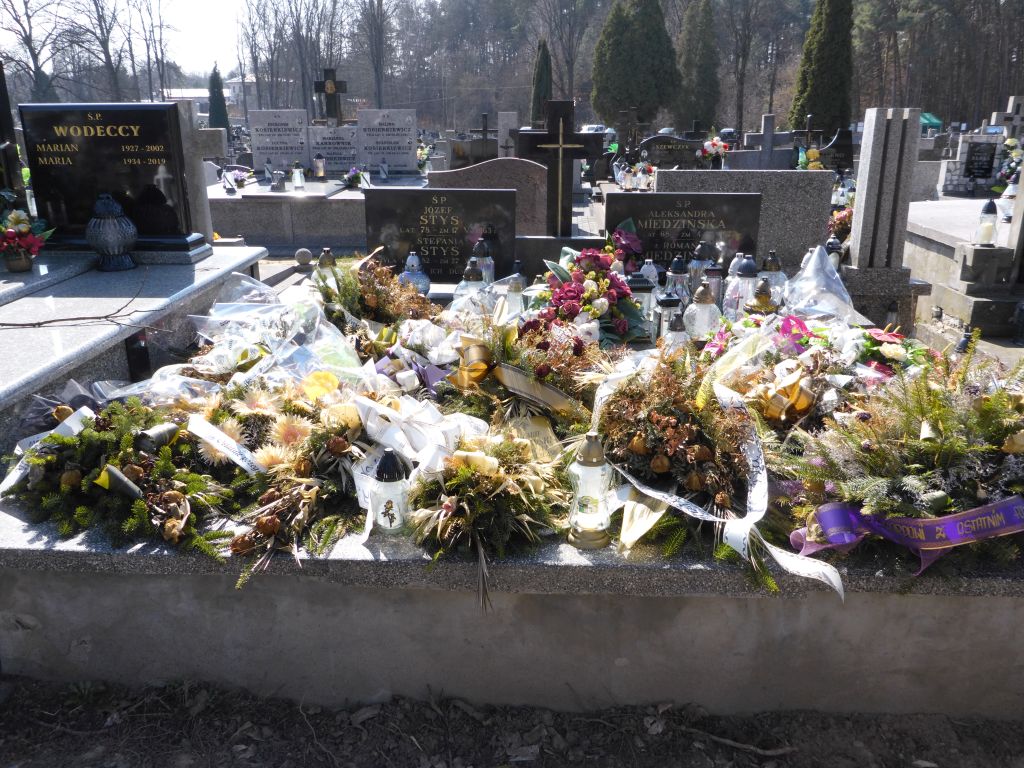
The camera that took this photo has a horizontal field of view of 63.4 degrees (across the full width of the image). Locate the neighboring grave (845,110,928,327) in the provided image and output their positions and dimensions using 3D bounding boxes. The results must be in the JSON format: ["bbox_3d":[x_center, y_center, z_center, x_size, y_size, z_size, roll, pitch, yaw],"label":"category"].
[{"bbox_3d":[2.082,-0.910,4.650,0.420,1.200,0.360,2,18,8],"label":"neighboring grave"}]

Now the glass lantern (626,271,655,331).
[{"bbox_3d":[0.552,-0.335,3.550,0.115,0.285,0.115,2,18,6],"label":"glass lantern"}]

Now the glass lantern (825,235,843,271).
[{"bbox_3d":[1.671,-0.659,4.300,0.095,0.233,0.095,0,17,0],"label":"glass lantern"}]

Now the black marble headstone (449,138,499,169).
[{"bbox_3d":[-0.570,-3.441,12.500,0.730,0.540,0.130,2,18,5],"label":"black marble headstone"}]

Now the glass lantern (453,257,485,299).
[{"bbox_3d":[-0.176,-0.438,3.649,0.165,0.241,0.165,1,18,3],"label":"glass lantern"}]

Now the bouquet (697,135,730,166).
[{"bbox_3d":[2.150,-2.474,8.900,0.320,0.370,0.290,2,18,6],"label":"bouquet"}]

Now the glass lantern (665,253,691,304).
[{"bbox_3d":[0.791,-0.477,3.950,0.125,0.282,0.125,0,17,0],"label":"glass lantern"}]

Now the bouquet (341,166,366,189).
[{"bbox_3d":[-1.799,-2.340,9.341,0.270,0.230,0.250,0,18,-2],"label":"bouquet"}]

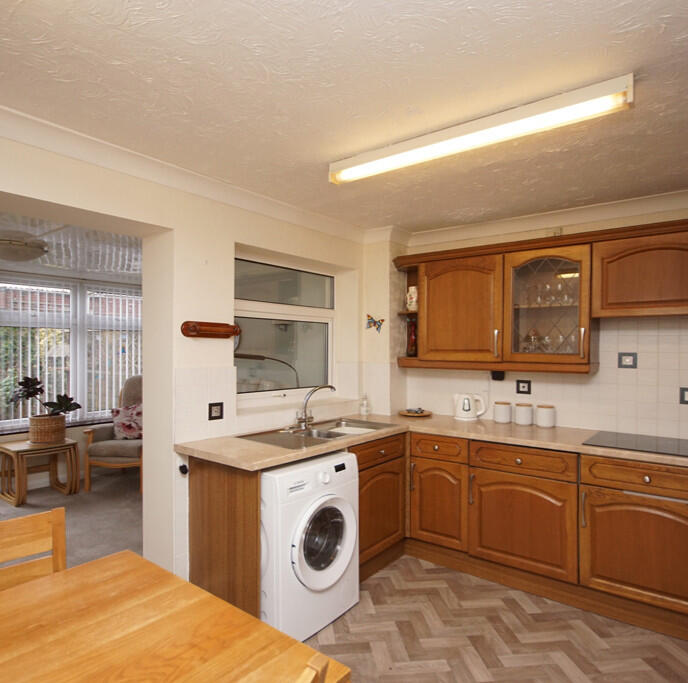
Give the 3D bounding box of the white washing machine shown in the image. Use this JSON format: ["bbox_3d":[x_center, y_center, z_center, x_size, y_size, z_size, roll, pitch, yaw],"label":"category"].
[{"bbox_3d":[-0.308,1.043,2.491,0.580,0.845,0.600,0,0,39],"label":"white washing machine"}]

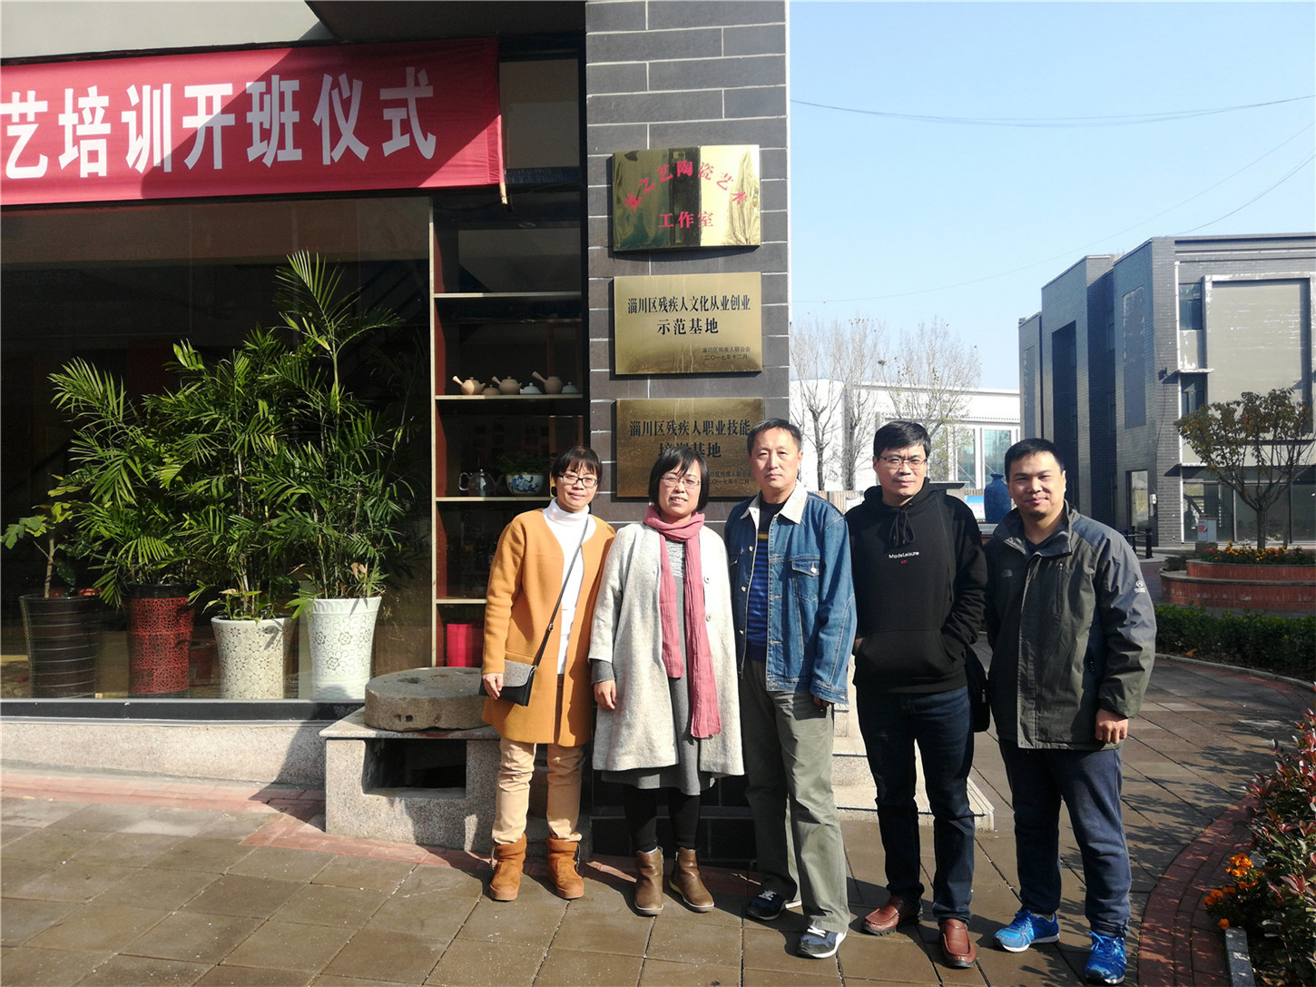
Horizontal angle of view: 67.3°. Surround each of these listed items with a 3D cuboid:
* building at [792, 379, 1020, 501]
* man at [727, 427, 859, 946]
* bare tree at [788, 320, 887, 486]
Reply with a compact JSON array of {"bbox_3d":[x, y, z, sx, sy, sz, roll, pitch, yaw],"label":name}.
[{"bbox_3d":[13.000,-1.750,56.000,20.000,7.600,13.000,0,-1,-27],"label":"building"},{"bbox_3d":[0.445,0.610,3.330,0.480,1.730,0.380,-1,-1,29],"label":"man"},{"bbox_3d":[5.876,-2.013,32.000,3.200,7.500,3.200,-1,-1,5],"label":"bare tree"}]

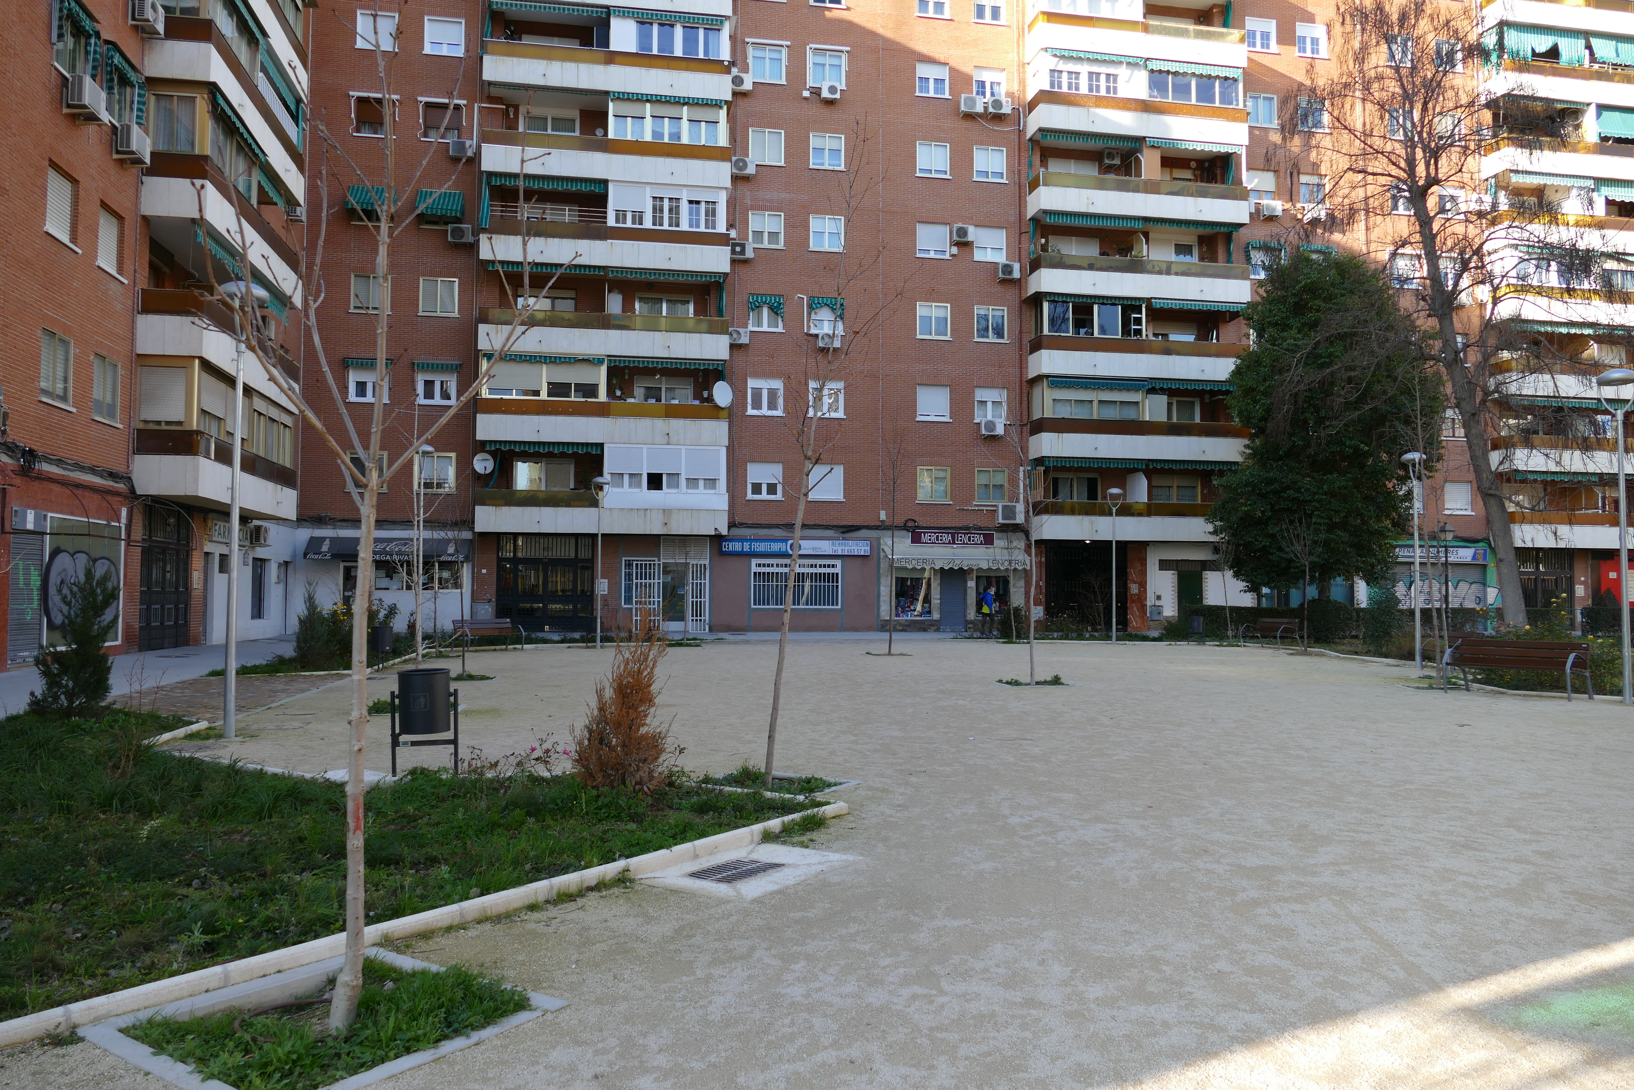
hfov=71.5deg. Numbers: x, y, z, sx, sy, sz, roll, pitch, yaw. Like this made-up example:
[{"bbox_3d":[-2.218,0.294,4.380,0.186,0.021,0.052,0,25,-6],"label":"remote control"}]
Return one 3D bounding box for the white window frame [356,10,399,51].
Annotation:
[{"bbox_3d":[-14.104,-16.490,36.403,1.317,1.234,0.140,1,-3,-11],"label":"white window frame"}]

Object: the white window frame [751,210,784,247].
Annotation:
[{"bbox_3d":[-1.644,-10.391,37.598,1.163,1.214,0.160,1,-3,-11],"label":"white window frame"}]

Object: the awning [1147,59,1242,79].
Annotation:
[{"bbox_3d":[13.570,-17.089,40.756,3.750,0.450,0.420,1,-3,-11],"label":"awning"}]

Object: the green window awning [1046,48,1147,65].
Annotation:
[{"bbox_3d":[9.736,-17.042,39.672,3.740,0.271,0.400,1,-3,-11],"label":"green window awning"}]

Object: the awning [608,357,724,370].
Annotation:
[{"bbox_3d":[-4.820,-5.792,36.439,3.704,0.258,0.250,1,-3,-11],"label":"awning"}]

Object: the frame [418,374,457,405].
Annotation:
[{"bbox_3d":[-12.265,-5.134,36.727,1.200,1.170,0.130,1,-3,-11],"label":"frame"}]

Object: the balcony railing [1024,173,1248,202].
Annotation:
[{"bbox_3d":[11.488,-12.565,40.498,7.835,0.499,1.182,1,-3,-11],"label":"balcony railing"}]

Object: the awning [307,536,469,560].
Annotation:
[{"bbox_3d":[-13.257,0.129,35.326,4.844,0.720,0.800,1,-3,-11],"label":"awning"}]

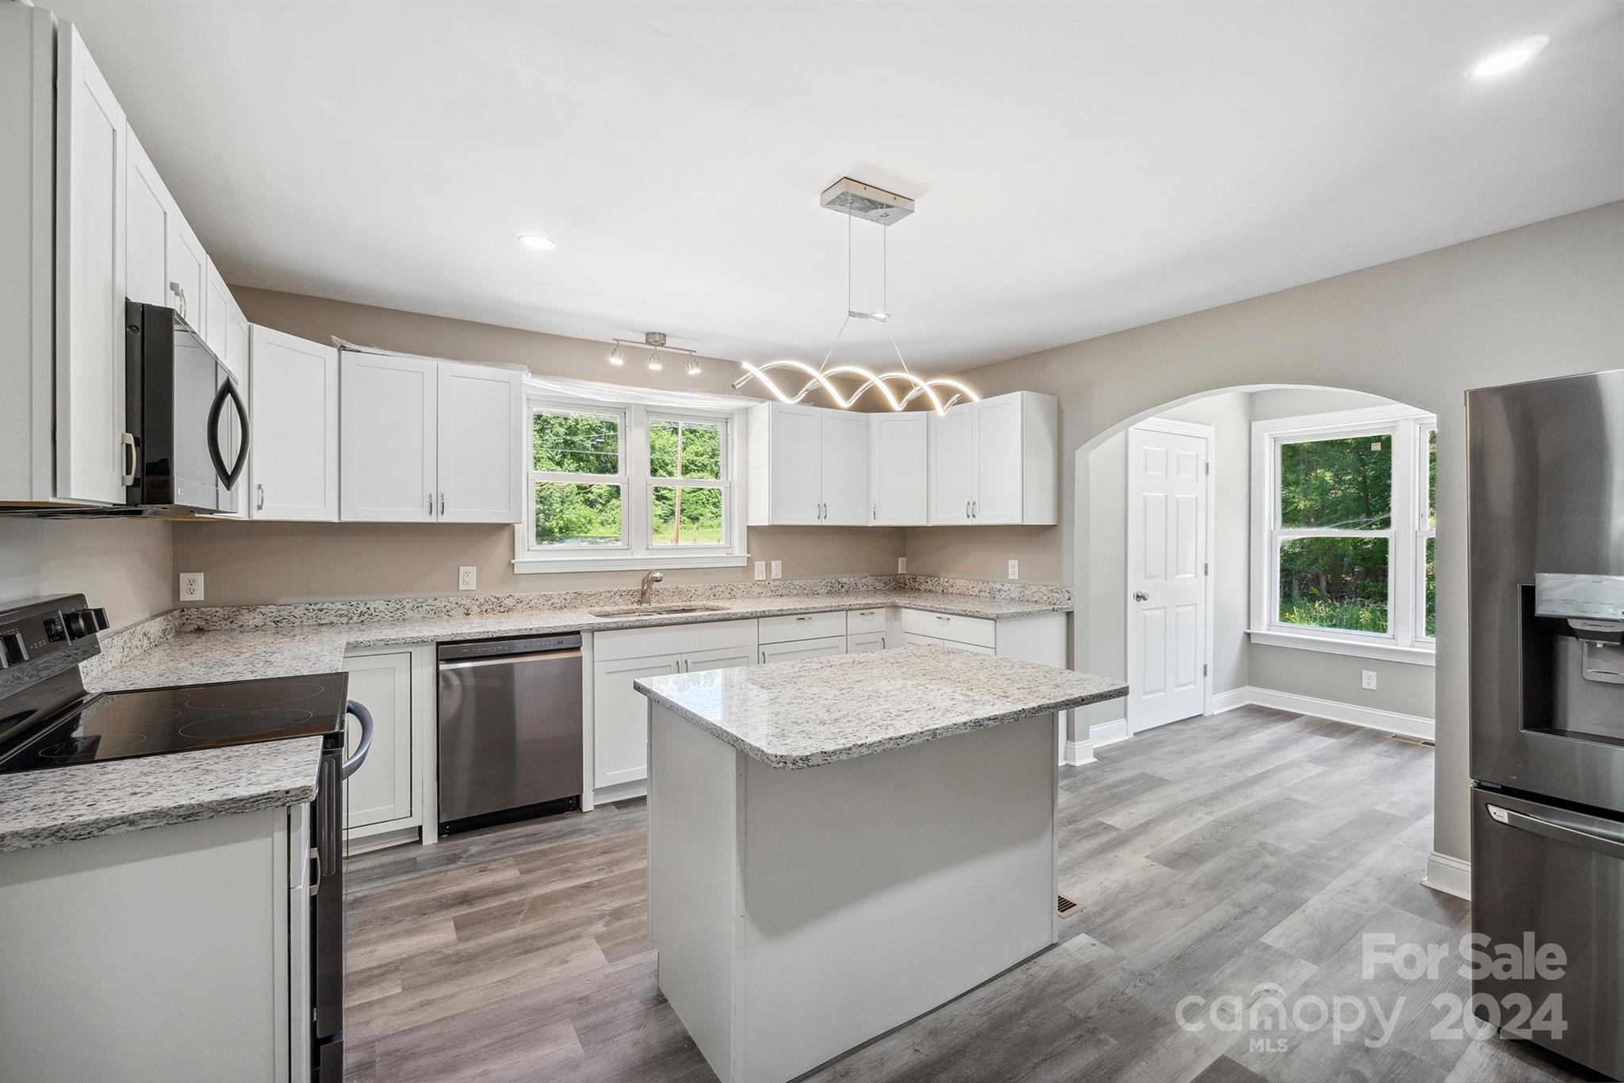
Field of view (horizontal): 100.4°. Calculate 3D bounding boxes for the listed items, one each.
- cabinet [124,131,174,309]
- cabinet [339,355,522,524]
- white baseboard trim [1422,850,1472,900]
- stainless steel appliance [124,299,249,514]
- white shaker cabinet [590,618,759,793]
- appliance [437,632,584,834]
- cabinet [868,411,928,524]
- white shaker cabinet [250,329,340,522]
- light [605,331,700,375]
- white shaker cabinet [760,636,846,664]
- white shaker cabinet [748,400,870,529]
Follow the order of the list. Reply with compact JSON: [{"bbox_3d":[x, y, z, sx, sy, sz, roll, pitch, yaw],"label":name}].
[{"bbox_3d":[-1.432,-0.644,1.453,0.025,0.355,0.370,0,1,-33],"label":"cabinet"},{"bbox_3d":[-1.842,-0.466,3.306,0.750,0.755,0.325,0,1,-33],"label":"cabinet"},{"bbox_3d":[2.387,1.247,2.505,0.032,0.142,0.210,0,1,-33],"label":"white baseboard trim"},{"bbox_3d":[-1.622,-0.270,1.565,0.424,0.400,0.757,0,1,-33],"label":"stainless steel appliance"},{"bbox_3d":[-0.835,0.818,3.766,0.908,0.799,0.593,0,1,-32],"label":"white shaker cabinet"},{"bbox_3d":[-1.512,0.861,3.333,0.603,0.854,0.598,0,1,-32],"label":"appliance"},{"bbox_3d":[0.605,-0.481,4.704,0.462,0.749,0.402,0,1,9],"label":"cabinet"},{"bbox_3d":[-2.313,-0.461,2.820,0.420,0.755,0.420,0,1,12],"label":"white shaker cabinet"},{"bbox_3d":[-0.865,-1.053,3.766,0.528,0.196,0.121,0,1,-32],"label":"light"},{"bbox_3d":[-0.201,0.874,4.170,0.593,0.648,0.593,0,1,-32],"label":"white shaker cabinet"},{"bbox_3d":[-0.026,-0.478,4.458,0.764,0.749,0.317,0,1,-32],"label":"white shaker cabinet"}]

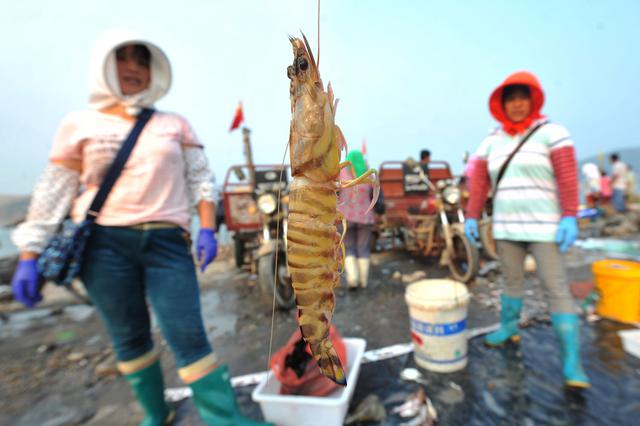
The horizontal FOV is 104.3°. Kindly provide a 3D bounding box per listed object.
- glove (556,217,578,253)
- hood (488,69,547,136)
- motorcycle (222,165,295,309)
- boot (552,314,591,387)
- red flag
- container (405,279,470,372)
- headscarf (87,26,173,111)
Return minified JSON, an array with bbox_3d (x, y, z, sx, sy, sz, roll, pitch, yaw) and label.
[{"bbox_3d":[1.214,0.106,1.220,0.085,0.180,0.100,-2,3,37],"label":"glove"},{"bbox_3d":[1.059,-0.595,1.340,0.250,0.340,0.260,-2,2,36],"label":"hood"},{"bbox_3d":[-0.700,0.100,3.400,1.150,1.400,2.950,-3,2,-9],"label":"motorcycle"},{"bbox_3d":[1.210,0.645,1.205,0.110,0.290,0.240,-2,2,28],"label":"boot"},{"bbox_3d":[-1.175,-1.344,3.500,0.240,0.420,0.080,-4,2,-17],"label":"red flag"},{"bbox_3d":[0.653,0.606,1.372,0.315,0.380,0.315,-3,2,0],"label":"container"},{"bbox_3d":[-0.777,-0.584,1.020,0.280,0.330,0.260,-1,3,44],"label":"headscarf"}]

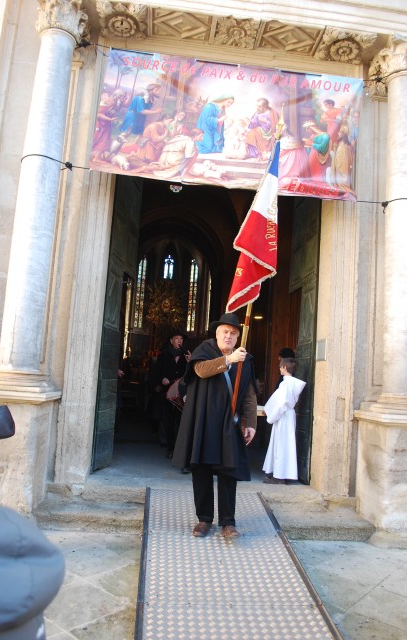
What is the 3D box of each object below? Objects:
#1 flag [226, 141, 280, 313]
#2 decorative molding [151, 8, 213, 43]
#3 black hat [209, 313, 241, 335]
[{"bbox_3d":[0.383,-0.710,3.650,0.340,1.240,0.240,8,8,0],"label":"flag"},{"bbox_3d":[-0.245,-3.229,5.222,0.640,0.120,0.460,5,-6,-6],"label":"decorative molding"},{"bbox_3d":[0.192,0.028,4.130,0.275,0.135,0.310,5,-6,-7],"label":"black hat"}]

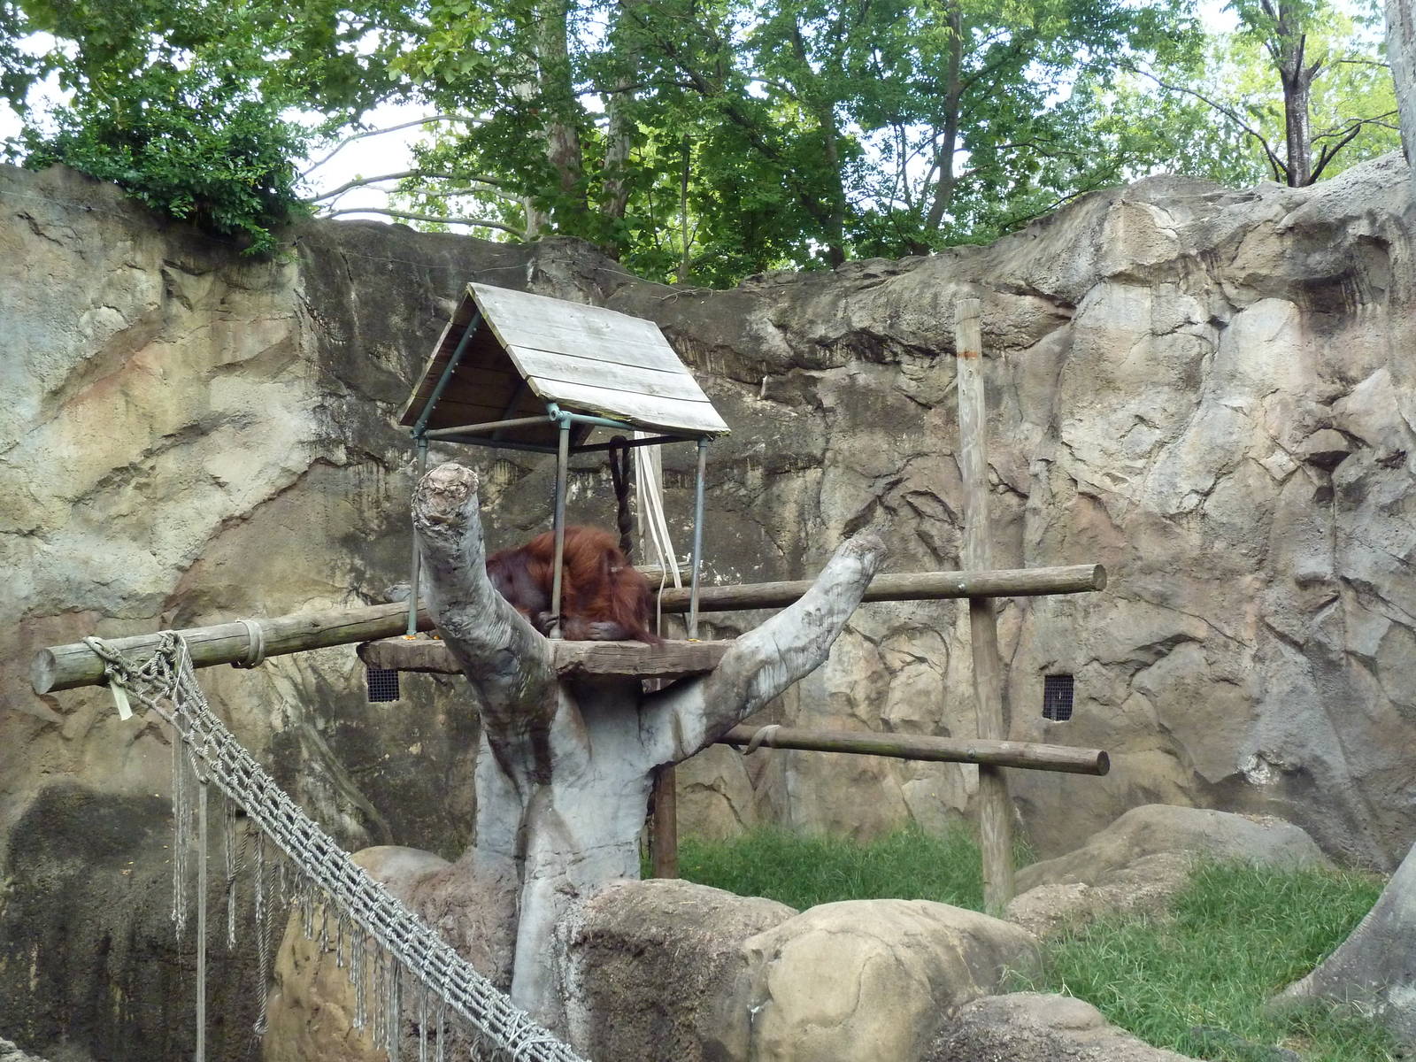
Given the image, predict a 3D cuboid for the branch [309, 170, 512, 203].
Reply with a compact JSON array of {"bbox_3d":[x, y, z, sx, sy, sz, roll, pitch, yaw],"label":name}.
[{"bbox_3d":[-2.816,-3.255,17.000,1.950,0.320,0.350,-1,-3,0],"label":"branch"}]

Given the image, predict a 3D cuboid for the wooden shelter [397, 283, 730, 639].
[{"bbox_3d":[-0.837,-0.351,10.404,1.367,1.933,1.331,5,-5,-44],"label":"wooden shelter"}]

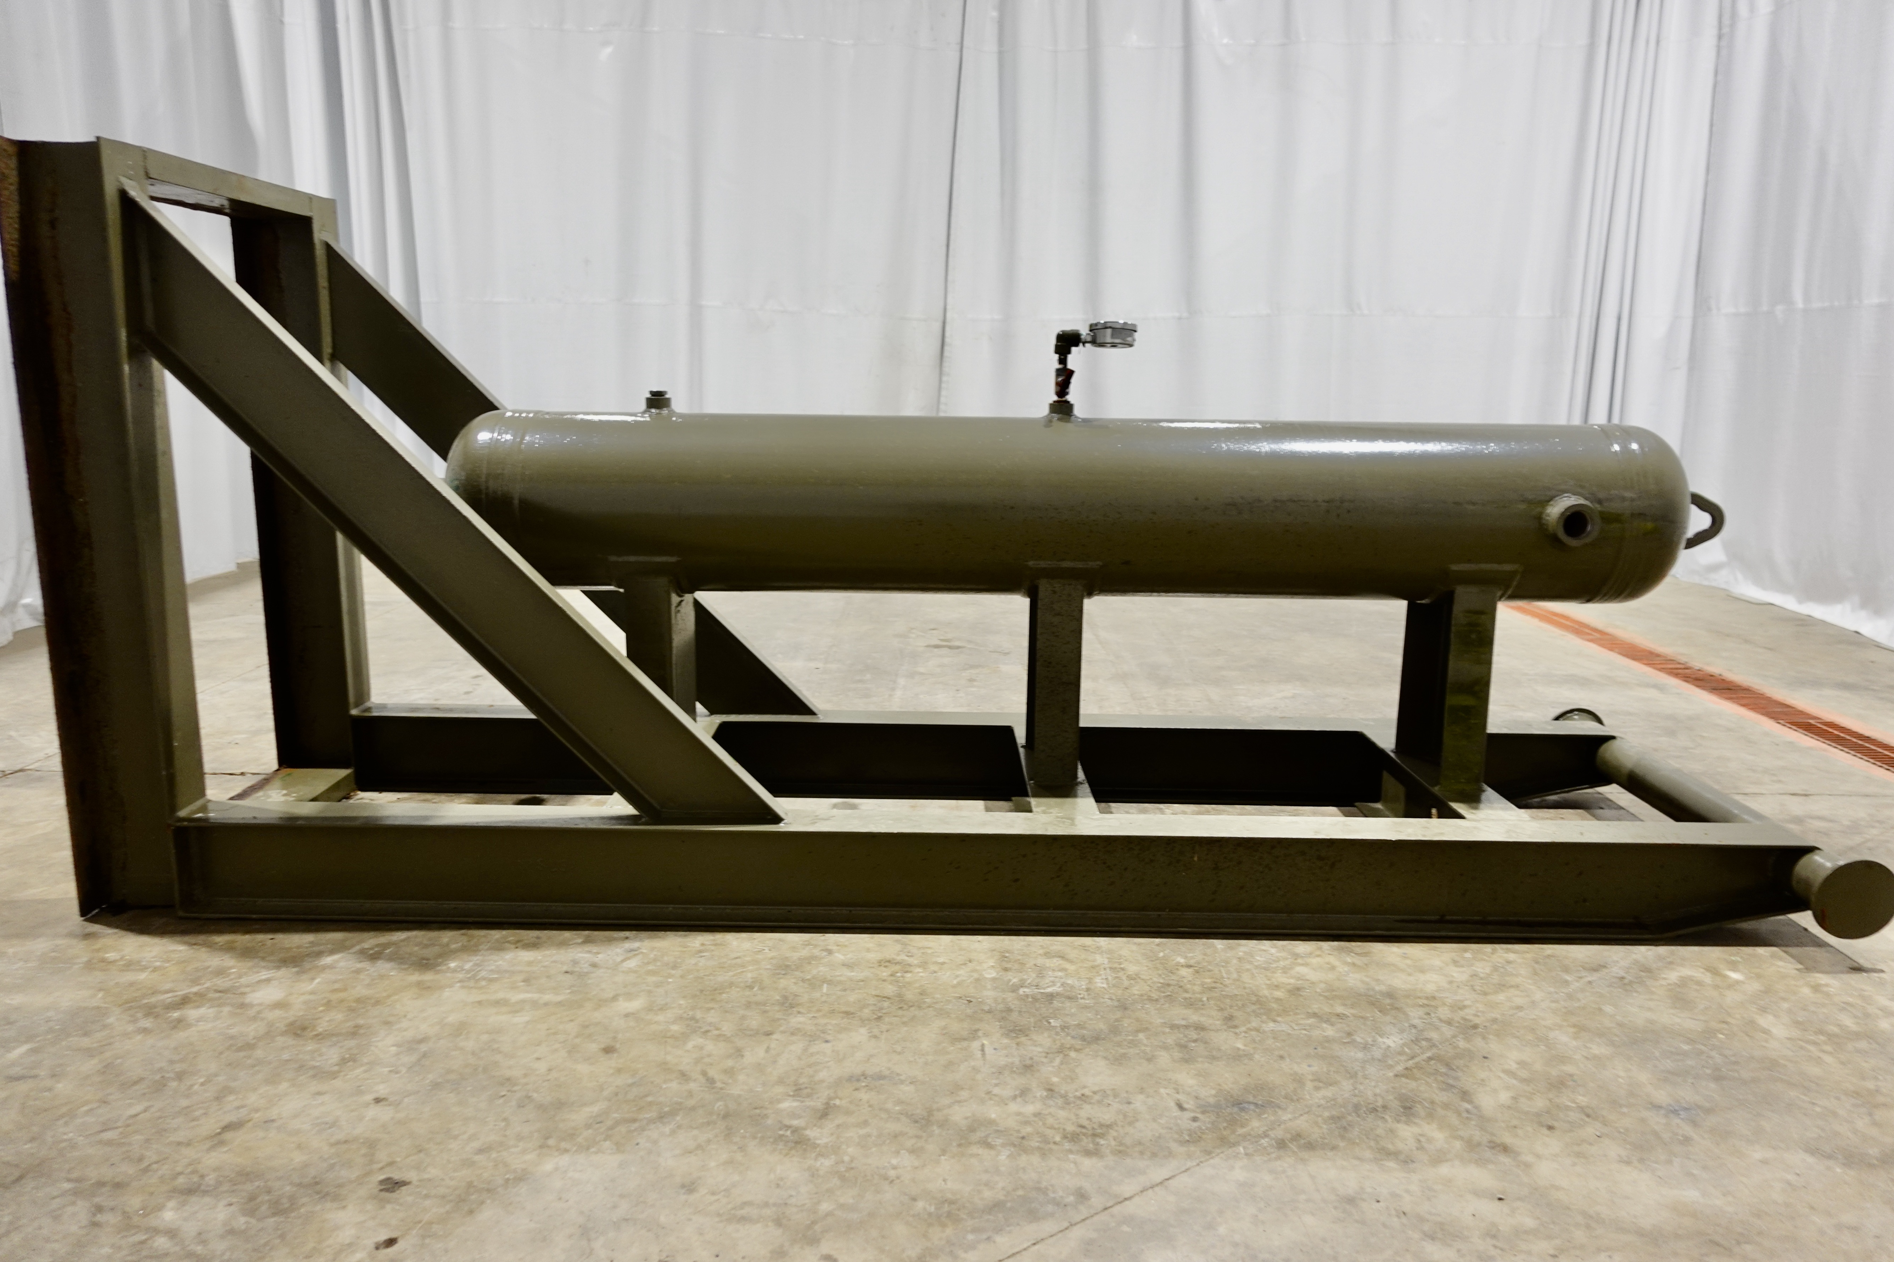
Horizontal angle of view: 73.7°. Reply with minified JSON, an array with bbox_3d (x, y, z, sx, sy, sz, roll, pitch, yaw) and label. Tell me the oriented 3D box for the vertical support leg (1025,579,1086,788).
[{"bbox_3d":[0.251,0.093,2.944,0.101,0.458,0.260,1,12,-1],"label":"vertical support leg"}]

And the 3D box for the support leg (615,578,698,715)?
[{"bbox_3d":[-0.659,0.076,2.925,0.101,0.458,0.260,1,12,-1],"label":"support leg"}]

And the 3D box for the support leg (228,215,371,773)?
[{"bbox_3d":[-1.635,-0.325,3.228,0.202,1.481,0.131,1,12,-1],"label":"support leg"}]

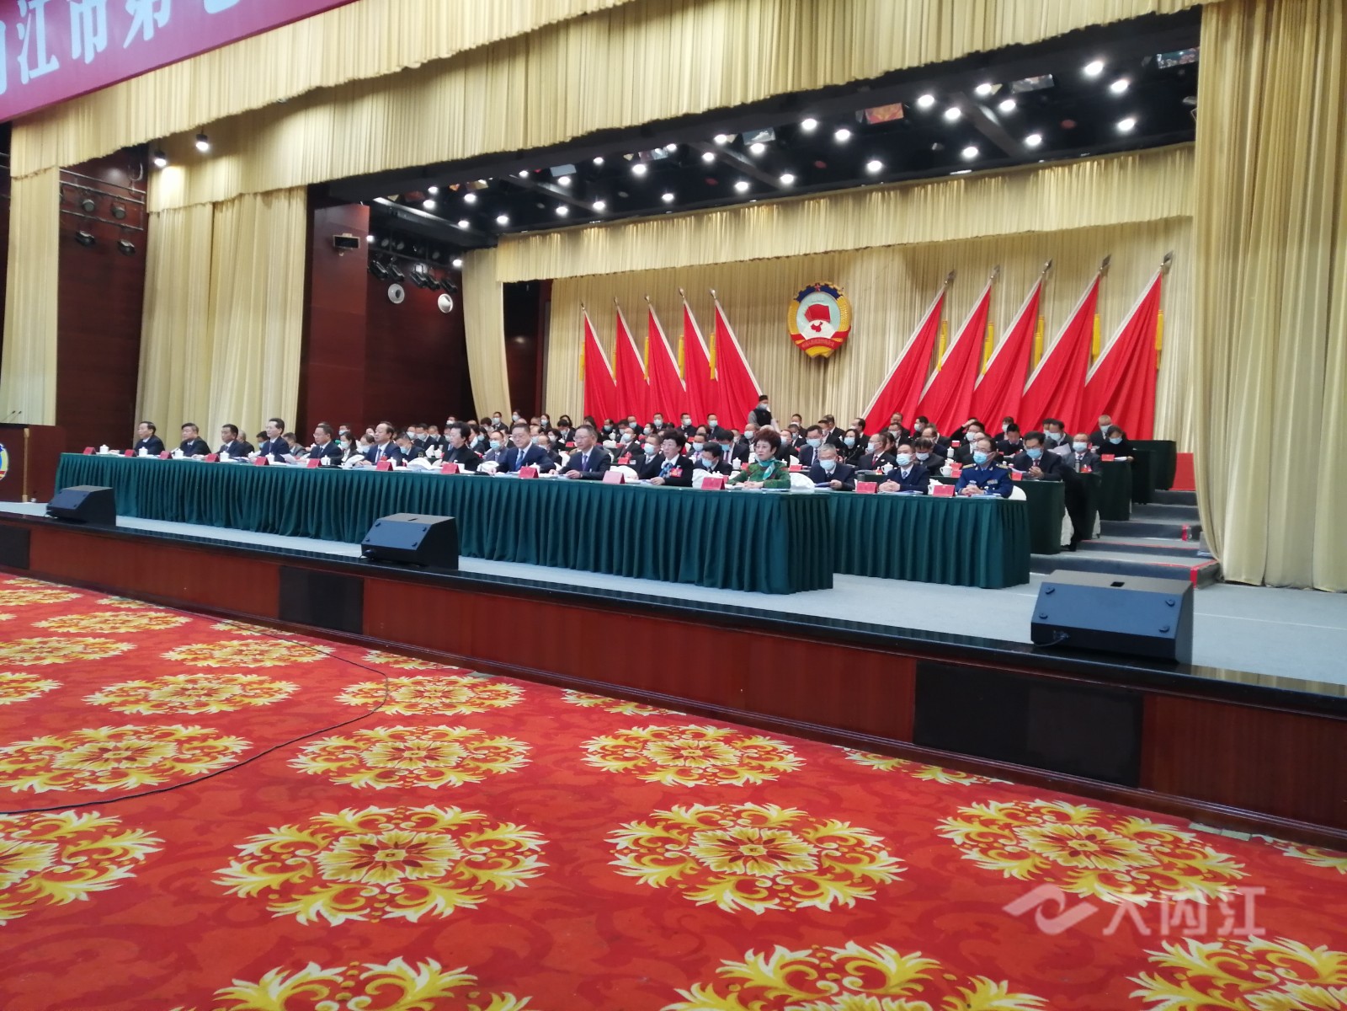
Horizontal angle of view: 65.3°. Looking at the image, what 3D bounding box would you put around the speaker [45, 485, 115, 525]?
[{"bbox_3d":[-6.702,0.003,11.914,0.688,0.433,0.440,4,3,37],"label":"speaker"}]

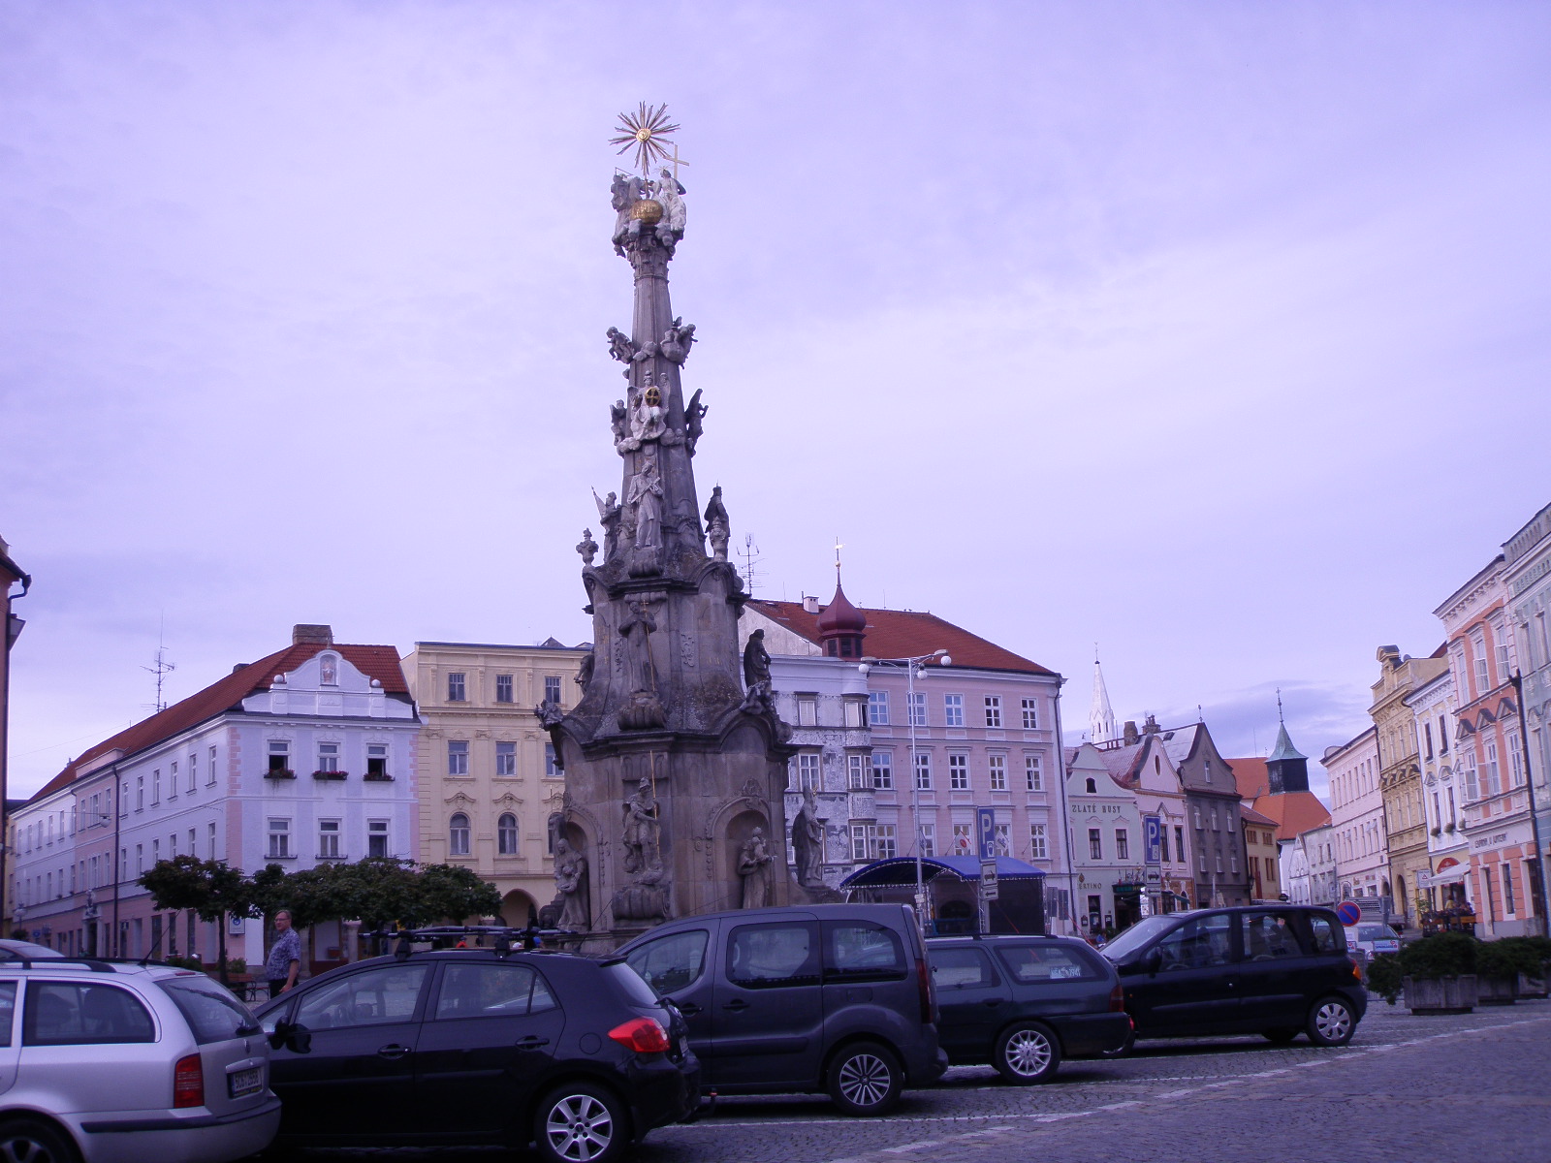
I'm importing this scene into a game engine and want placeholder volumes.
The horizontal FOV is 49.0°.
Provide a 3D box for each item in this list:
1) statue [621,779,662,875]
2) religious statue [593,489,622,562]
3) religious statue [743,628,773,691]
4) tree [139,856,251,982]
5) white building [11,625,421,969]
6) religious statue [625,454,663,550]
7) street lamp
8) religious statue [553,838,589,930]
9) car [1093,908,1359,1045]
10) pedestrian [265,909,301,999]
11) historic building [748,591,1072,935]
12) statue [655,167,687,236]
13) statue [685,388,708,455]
[{"bbox_3d":[-2.582,4.670,32.684,0.800,1.870,0.700,-4,-13,9],"label":"statue"},{"bbox_3d":[-3.743,-1.166,37.970,0.680,1.810,0.750,-6,-13,18],"label":"religious statue"},{"bbox_3d":[-0.397,1.848,37.174,0.650,1.690,0.750,1,-13,-17],"label":"religious statue"},{"bbox_3d":[-15.862,9.533,46.690,3.300,3.970,3.200,-2,-12,0],"label":"tree"},{"bbox_3d":[-35.143,15.049,101.835,9.400,17.300,52.000,5,-15,-32],"label":"white building"},{"bbox_3d":[-2.741,-1.676,35.820,0.800,2.060,0.680,-4,-12,7],"label":"religious statue"},{"bbox_3d":[4.332,7.038,53.703,2.900,9.970,2.600,-2,-12,0],"label":"street lamp"},{"bbox_3d":[-4.176,6.190,34.823,0.650,1.830,0.750,10,-17,-44],"label":"religious statue"},{"bbox_3d":[5.097,4.962,21.274,3.990,1.680,1.870,-1,-12,-7],"label":"car"},{"bbox_3d":[-5.730,4.729,19.872,0.420,1.760,0.550,4,-13,-29],"label":"pedestrian"},{"bbox_3d":[3.344,11.282,100.349,22.300,20.400,16.000,5,-14,-30],"label":"historic building"},{"bbox_3d":[-2.384,-8.695,38.957,0.750,1.550,0.650,-2,-12,-5],"label":"statue"},{"bbox_3d":[-1.789,-3.622,38.373,0.520,1.420,0.700,0,-12,-15],"label":"statue"}]

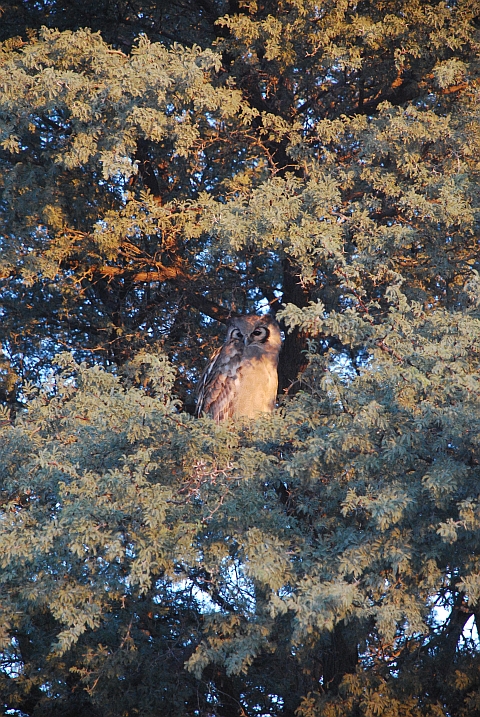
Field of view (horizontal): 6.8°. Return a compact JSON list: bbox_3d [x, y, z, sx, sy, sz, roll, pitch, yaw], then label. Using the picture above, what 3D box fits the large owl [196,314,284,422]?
[{"bbox_3d":[-0.006,0.095,16.700,0.260,0.560,0.280,11,-16,-41],"label":"large owl"}]

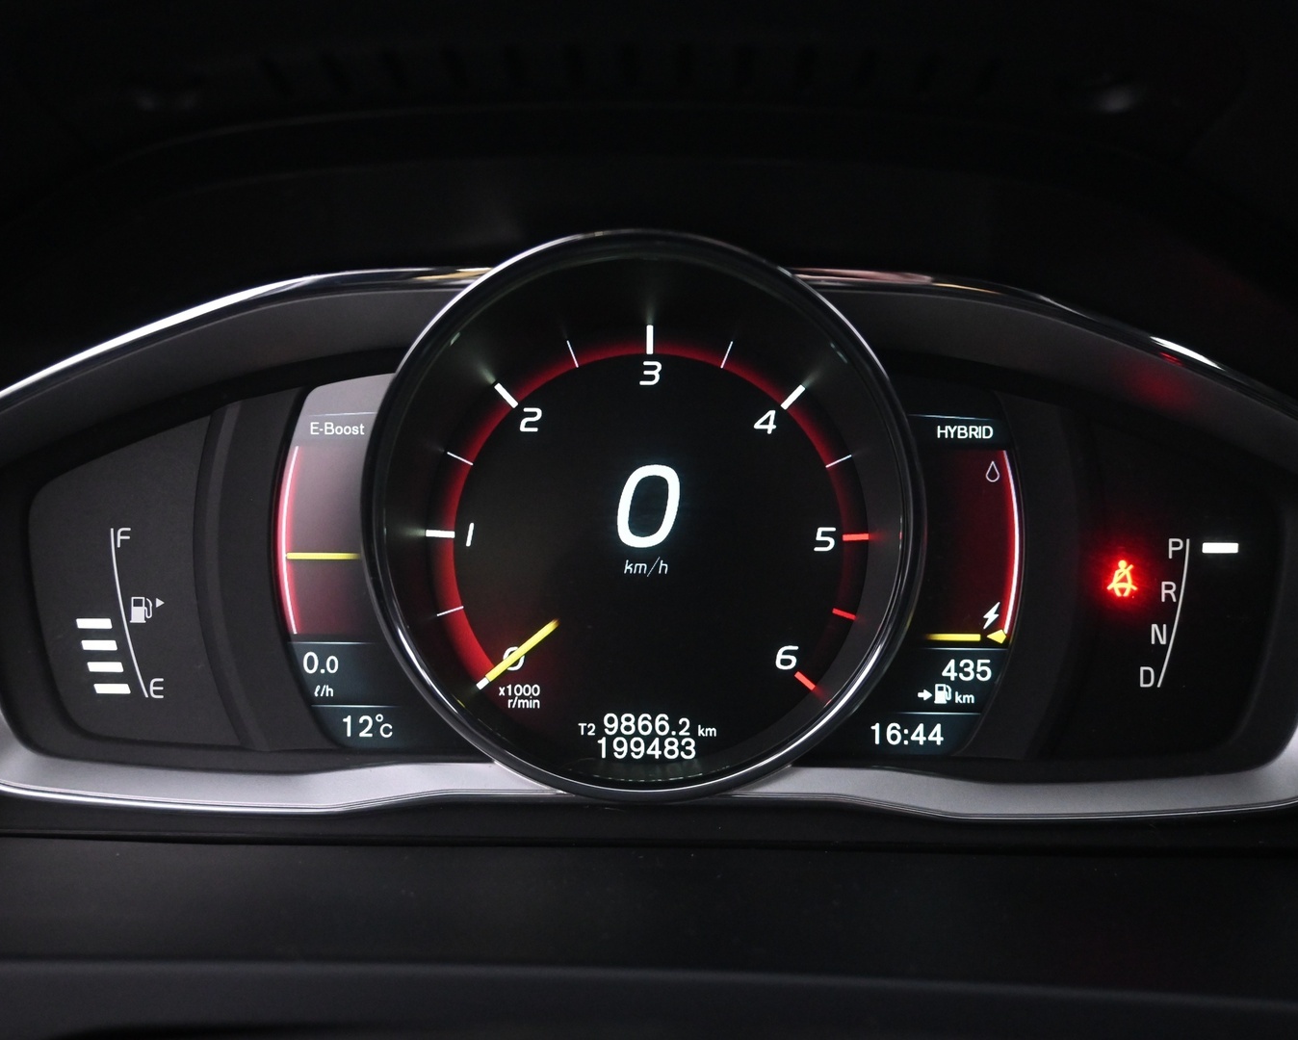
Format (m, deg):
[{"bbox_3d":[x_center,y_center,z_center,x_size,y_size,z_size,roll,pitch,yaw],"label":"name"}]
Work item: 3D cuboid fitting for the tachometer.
[{"bbox_3d":[-0.001,0.001,0.287,0.121,0.123,0.030,0,-6,0],"label":"tachometer"}]

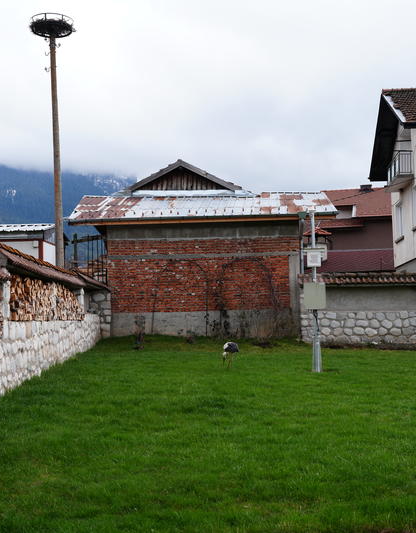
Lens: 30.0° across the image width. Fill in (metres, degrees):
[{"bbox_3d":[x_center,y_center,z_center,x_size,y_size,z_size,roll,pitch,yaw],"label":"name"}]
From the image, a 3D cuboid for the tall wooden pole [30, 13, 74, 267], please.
[{"bbox_3d":[-4.705,-2.751,24.270,1.350,10.160,1.350,-1,-4,0],"label":"tall wooden pole"}]

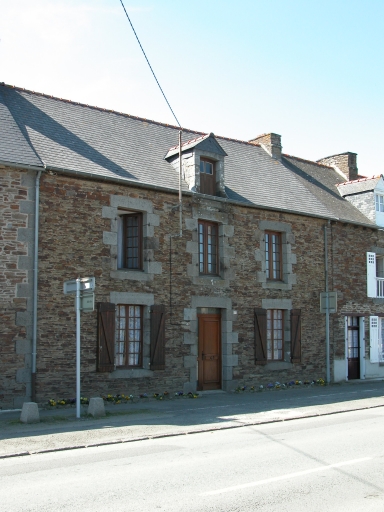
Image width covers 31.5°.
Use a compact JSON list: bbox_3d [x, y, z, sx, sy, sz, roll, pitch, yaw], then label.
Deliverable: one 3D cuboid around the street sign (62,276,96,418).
[{"bbox_3d":[-2.394,1.960,14.537,0.140,2.930,1.270,6,-9,-40],"label":"street sign"}]

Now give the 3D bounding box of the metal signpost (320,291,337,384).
[{"bbox_3d":[4.523,2.683,22.477,0.130,3.030,0.700,6,-9,-40],"label":"metal signpost"}]

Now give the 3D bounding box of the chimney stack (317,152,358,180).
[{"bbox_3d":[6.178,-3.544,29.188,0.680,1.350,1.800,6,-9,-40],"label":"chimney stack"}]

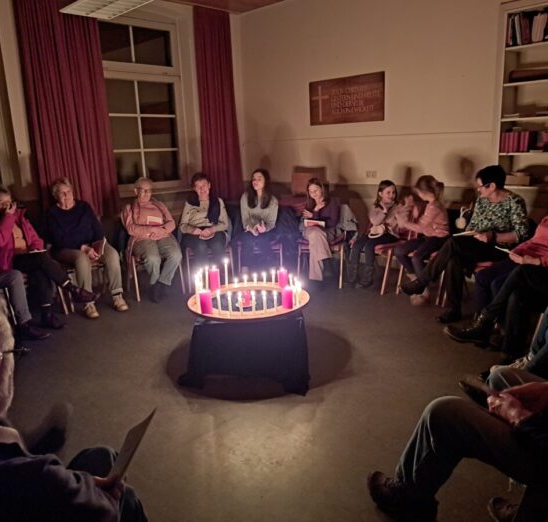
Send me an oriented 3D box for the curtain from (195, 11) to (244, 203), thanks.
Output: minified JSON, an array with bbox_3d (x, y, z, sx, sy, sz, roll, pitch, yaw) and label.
[{"bbox_3d":[-0.706,-1.922,6.183,0.620,2.340,0.150,-14,18,-42],"label":"curtain"}]

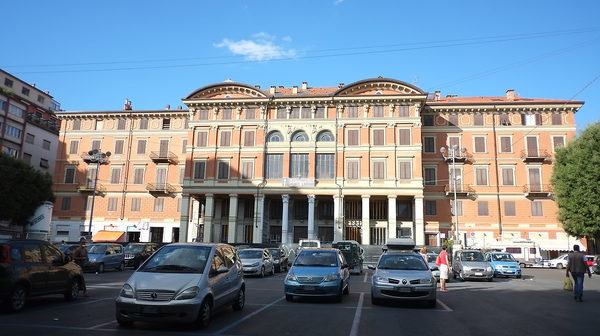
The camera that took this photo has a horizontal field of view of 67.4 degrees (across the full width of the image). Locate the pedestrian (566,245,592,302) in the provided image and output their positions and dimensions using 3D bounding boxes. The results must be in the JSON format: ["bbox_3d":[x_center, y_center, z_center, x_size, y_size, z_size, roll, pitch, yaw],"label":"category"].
[{"bbox_3d":[8.996,3.450,14.670,0.680,1.770,0.460,-2,-11,18],"label":"pedestrian"}]

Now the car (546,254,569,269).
[{"bbox_3d":[28.118,9.894,47.036,4.200,1.440,1.700,0,-11,8],"label":"car"}]

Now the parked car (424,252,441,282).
[{"bbox_3d":[7.472,5.502,25.323,1.670,1.460,3.900,-1,-11,11],"label":"parked car"}]

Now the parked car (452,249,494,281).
[{"bbox_3d":[10.117,5.667,26.418,1.780,1.660,4.400,-1,-11,14],"label":"parked car"}]

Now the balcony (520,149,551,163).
[{"bbox_3d":[27.471,-1.426,52.667,2.768,1.330,1.000,0,-11,7],"label":"balcony"}]

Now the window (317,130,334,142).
[{"bbox_3d":[3.125,-3.815,54.500,2.250,1.500,0.350,0,-11,8],"label":"window"}]

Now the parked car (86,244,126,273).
[{"bbox_3d":[-11.218,5.088,25.379,1.520,1.440,3.340,1,-11,4],"label":"parked car"}]

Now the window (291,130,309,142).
[{"bbox_3d":[0.065,-4.035,57.868,2.378,1.597,0.400,0,-10,6],"label":"window"}]

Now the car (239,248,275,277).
[{"bbox_3d":[-2.529,5.238,25.207,1.700,1.480,4.050,0,-11,7],"label":"car"}]

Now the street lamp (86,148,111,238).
[{"bbox_3d":[-18.836,3.408,40.936,2.100,9.900,1.900,1,-11,0],"label":"street lamp"}]

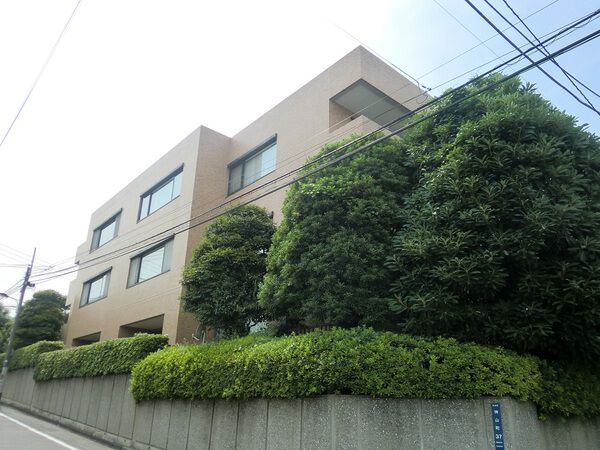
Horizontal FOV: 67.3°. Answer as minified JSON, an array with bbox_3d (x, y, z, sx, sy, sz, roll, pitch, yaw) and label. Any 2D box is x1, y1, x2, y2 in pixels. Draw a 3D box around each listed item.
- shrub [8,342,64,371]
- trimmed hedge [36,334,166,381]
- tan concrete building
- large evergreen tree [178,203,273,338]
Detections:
[{"bbox_3d":[-16.407,8.089,27.008,1.080,1.370,9.830,19,-27,-38],"label":"shrub"},{"bbox_3d":[-8.810,5.743,18.635,1.050,1.280,12.750,19,-27,-38],"label":"trimmed hedge"},{"bbox_3d":[-3.550,2.732,22.917,9.000,10.410,23.260,19,-27,-38],"label":"tan concrete building"},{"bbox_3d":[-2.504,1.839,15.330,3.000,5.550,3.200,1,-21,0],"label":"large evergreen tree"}]

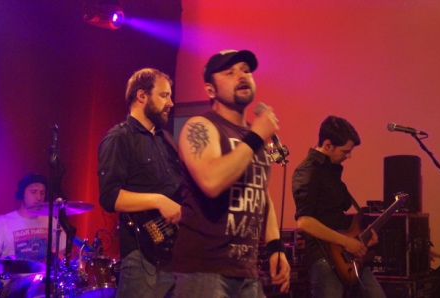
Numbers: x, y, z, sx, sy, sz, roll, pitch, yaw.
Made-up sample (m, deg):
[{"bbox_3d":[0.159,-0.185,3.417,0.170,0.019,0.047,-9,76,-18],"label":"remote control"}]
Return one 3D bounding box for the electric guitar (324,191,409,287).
[{"bbox_3d":[0.857,0.427,4.611,0.065,0.320,0.970,-32,1,43],"label":"electric guitar"}]

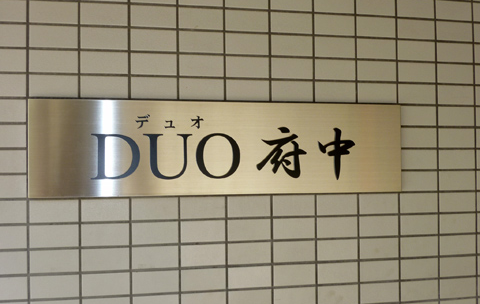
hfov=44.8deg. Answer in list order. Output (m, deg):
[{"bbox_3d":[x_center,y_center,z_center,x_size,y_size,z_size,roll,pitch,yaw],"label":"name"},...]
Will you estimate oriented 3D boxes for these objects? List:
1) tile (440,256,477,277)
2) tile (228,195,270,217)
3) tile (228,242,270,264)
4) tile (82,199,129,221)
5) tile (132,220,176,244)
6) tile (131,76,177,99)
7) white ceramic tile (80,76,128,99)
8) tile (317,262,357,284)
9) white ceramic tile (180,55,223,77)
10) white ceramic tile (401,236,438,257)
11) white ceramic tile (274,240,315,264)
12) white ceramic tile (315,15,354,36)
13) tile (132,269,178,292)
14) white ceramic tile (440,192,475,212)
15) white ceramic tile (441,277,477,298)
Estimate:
[{"bbox_3d":[0.508,0.266,1.358,0.095,0.045,0.008,0,-1,-13],"label":"tile"},{"bbox_3d":[0.018,0.117,1.252,0.096,0.045,0.009,0,-2,-13],"label":"tile"},{"bbox_3d":[0.019,0.217,1.250,0.095,0.045,0.008,0,-1,-13],"label":"tile"},{"bbox_3d":[-0.274,0.118,1.187,0.095,0.045,0.008,0,-1,-13],"label":"tile"},{"bbox_3d":[-0.176,0.168,1.206,0.095,0.045,0.008,0,-2,-13],"label":"tile"},{"bbox_3d":[-0.179,-0.132,1.215,0.096,0.045,0.009,0,-2,-13],"label":"tile"},{"bbox_3d":[-0.276,-0.132,1.192,0.095,0.045,0.008,0,-2,-13],"label":"white ceramic tile"},{"bbox_3d":[0.215,0.267,1.292,0.096,0.045,0.009,0,-2,-13],"label":"tile"},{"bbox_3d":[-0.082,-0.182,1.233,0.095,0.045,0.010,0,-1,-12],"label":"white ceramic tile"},{"bbox_3d":[0.410,0.216,1.337,0.095,0.045,0.008,0,-1,-13],"label":"white ceramic tile"},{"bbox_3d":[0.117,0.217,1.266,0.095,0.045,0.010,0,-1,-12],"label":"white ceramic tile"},{"bbox_3d":[0.210,-0.283,1.306,0.095,0.045,0.008,0,-1,-13],"label":"white ceramic tile"},{"bbox_3d":[-0.175,0.268,1.206,0.095,0.045,0.008,0,-1,-13],"label":"tile"},{"bbox_3d":[0.506,0.116,1.363,0.095,0.045,0.008,0,-2,-13],"label":"white ceramic tile"},{"bbox_3d":[0.508,0.316,1.358,0.095,0.045,0.008,0,-2,-13],"label":"white ceramic tile"}]

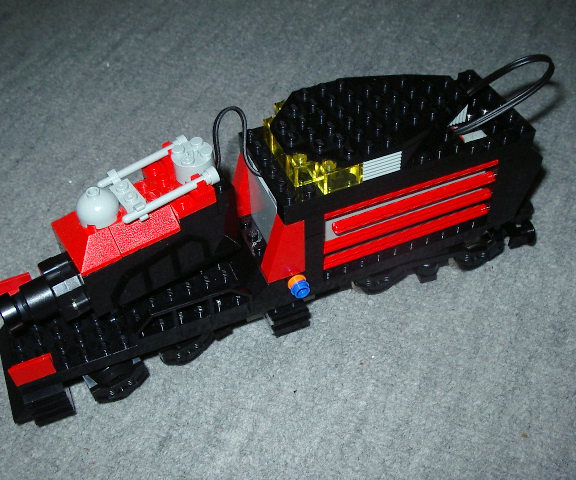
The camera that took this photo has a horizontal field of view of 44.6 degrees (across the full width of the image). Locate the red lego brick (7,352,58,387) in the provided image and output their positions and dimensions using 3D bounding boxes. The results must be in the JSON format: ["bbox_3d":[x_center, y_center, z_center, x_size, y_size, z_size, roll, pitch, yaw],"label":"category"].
[{"bbox_3d":[-0.096,0.049,0.265,0.016,0.006,0.008,-18,48,-14],"label":"red lego brick"}]

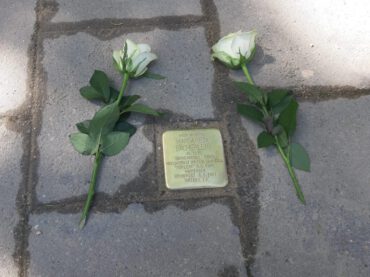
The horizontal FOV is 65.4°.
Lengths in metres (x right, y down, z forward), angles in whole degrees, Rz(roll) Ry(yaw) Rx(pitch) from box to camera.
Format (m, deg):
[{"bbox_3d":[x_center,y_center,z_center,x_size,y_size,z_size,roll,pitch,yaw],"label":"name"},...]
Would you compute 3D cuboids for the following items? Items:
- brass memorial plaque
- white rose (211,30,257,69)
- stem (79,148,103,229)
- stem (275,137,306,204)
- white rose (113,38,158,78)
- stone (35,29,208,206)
[{"bbox_3d":[0.015,0.033,0.466,0.096,0.012,0.096,-4,70,-3],"label":"brass memorial plaque"},{"bbox_3d":[0.086,-0.153,0.498,0.079,0.058,0.056,-14,77,-6],"label":"white rose"},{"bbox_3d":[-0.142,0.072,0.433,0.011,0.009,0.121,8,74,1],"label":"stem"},{"bbox_3d":[0.163,0.048,0.450,0.009,0.008,0.114,-17,75,-7],"label":"stem"},{"bbox_3d":[-0.085,-0.135,0.488,0.071,0.056,0.055,15,76,4],"label":"white rose"},{"bbox_3d":[-0.096,-0.044,0.511,0.294,0.050,0.304,-4,70,-3],"label":"stone"}]

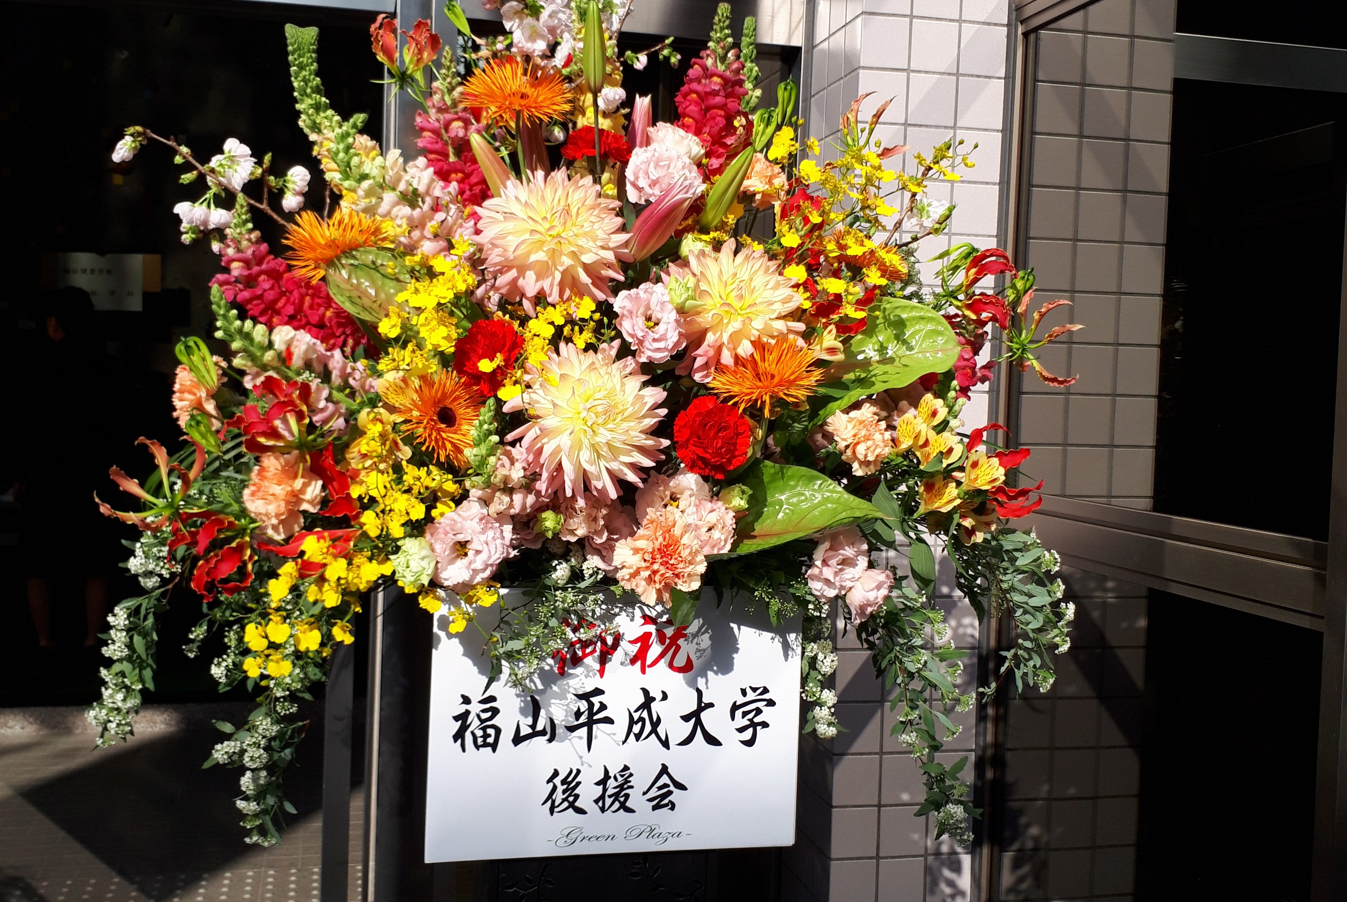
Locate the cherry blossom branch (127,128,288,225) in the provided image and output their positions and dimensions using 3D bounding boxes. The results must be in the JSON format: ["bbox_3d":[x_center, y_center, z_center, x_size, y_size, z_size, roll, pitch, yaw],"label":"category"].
[{"bbox_3d":[-0.519,-0.307,1.560,0.180,0.110,0.080,2,2,6],"label":"cherry blossom branch"}]

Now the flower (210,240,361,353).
[{"bbox_3d":[-0.392,-0.157,1.430,0.165,0.068,0.068,36,-5,0],"label":"flower"}]

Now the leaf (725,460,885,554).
[{"bbox_3d":[0.137,0.064,1.460,0.165,0.110,0.045,2,-37,-6],"label":"leaf"}]

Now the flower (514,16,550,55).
[{"bbox_3d":[-0.137,-0.400,1.350,0.036,0.037,0.029,2,2,0],"label":"flower"}]

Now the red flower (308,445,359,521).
[{"bbox_3d":[-0.347,0.032,1.430,0.052,0.077,0.050,2,-6,-6],"label":"red flower"}]

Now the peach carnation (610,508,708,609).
[{"bbox_3d":[-0.011,0.091,1.210,0.083,0.087,0.058,2,2,0],"label":"peach carnation"}]

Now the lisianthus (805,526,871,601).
[{"bbox_3d":[0.171,0.117,1.455,0.070,0.076,0.058,2,0,-3],"label":"lisianthus"}]

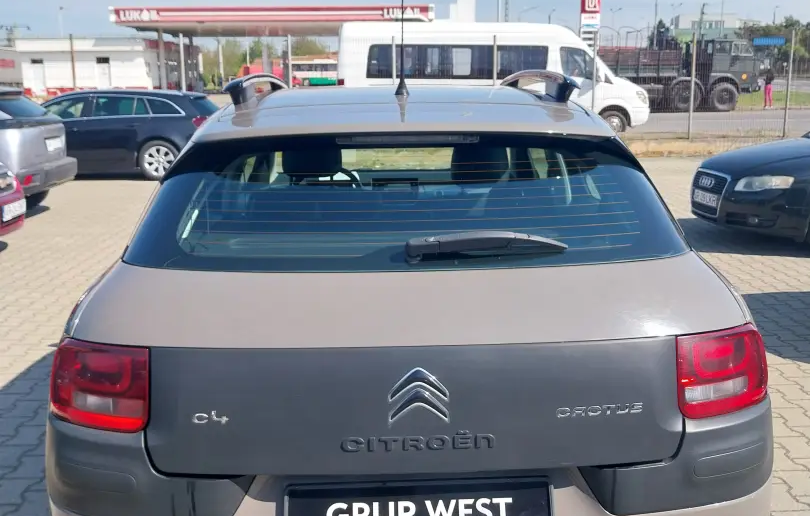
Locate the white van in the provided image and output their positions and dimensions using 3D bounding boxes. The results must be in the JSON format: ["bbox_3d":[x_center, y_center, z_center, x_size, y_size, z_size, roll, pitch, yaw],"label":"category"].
[{"bbox_3d":[2.113,-4.550,20.507,7.500,2.700,2.000,-1,13,-3],"label":"white van"}]

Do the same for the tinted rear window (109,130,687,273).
[{"bbox_3d":[0.004,-0.111,1.952,1.280,0.140,0.420,-1,55,-3],"label":"tinted rear window"}]

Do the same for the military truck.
[{"bbox_3d":[10.932,-8.320,36.691,9.000,3.000,2.500,-1,13,-3],"label":"military truck"}]

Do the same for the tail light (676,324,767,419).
[{"bbox_3d":[0.680,0.230,1.766,0.250,0.185,0.190,-1,13,-3],"label":"tail light"}]

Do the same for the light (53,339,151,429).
[{"bbox_3d":[-0.648,0.252,1.718,0.250,0.185,0.190,-1,13,-3],"label":"light"}]

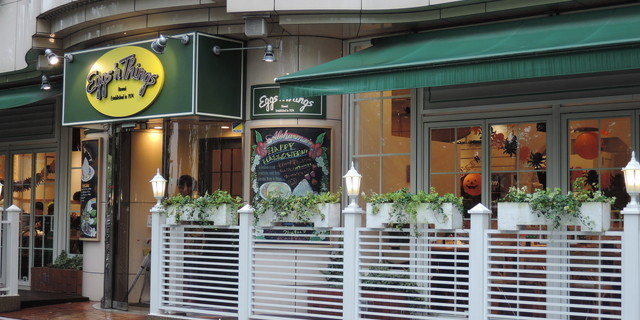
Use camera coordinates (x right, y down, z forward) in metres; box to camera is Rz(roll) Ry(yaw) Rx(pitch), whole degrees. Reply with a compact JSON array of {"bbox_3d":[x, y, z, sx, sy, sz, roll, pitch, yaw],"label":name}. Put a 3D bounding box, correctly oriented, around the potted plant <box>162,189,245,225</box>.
[{"bbox_3d":[-1.256,0.516,10.797,0.971,0.366,0.230,-2,-5,40],"label":"potted plant"}]

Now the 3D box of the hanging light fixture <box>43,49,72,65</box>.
[{"bbox_3d":[-3.526,-1.395,13.718,0.140,0.180,0.360,-2,-5,40],"label":"hanging light fixture"}]

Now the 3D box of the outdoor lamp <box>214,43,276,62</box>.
[{"bbox_3d":[-0.915,-1.290,12.234,0.860,0.180,0.140,-2,-5,37],"label":"outdoor lamp"}]

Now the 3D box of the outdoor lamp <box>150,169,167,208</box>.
[{"bbox_3d":[-1.779,0.311,11.230,0.186,0.437,0.186,-2,-5,40],"label":"outdoor lamp"}]

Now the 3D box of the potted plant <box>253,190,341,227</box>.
[{"bbox_3d":[-0.239,0.466,9.949,0.936,0.317,0.230,-2,-5,40],"label":"potted plant"}]

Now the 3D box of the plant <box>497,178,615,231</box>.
[{"bbox_3d":[1.883,0.361,8.182,0.918,0.398,0.230,-2,-5,40],"label":"plant"}]

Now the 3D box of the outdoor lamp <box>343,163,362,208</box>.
[{"bbox_3d":[0.305,0.245,9.494,0.186,0.444,0.186,-2,-5,40],"label":"outdoor lamp"}]

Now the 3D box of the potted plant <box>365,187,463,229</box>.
[{"bbox_3d":[0.832,0.442,9.055,0.915,0.357,0.230,-2,-5,40],"label":"potted plant"}]

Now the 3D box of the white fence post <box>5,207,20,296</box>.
[{"bbox_3d":[-4.057,1.195,13.443,0.144,1.196,0.144,-2,-5,40],"label":"white fence post"}]

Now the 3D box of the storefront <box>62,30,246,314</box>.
[{"bbox_3d":[-2.247,0.255,13.306,2.623,3.458,0.827,-2,-5,40],"label":"storefront"}]

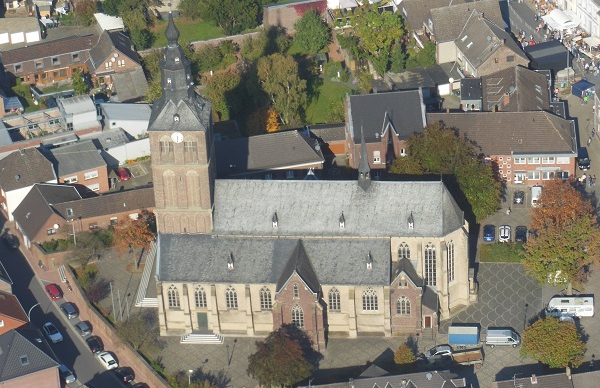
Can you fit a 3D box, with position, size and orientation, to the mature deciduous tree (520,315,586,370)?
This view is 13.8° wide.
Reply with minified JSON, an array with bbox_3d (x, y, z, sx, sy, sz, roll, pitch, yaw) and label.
[{"bbox_3d":[37.432,22.948,366.252,9.800,9.400,9.800,-2,36,1],"label":"mature deciduous tree"}]

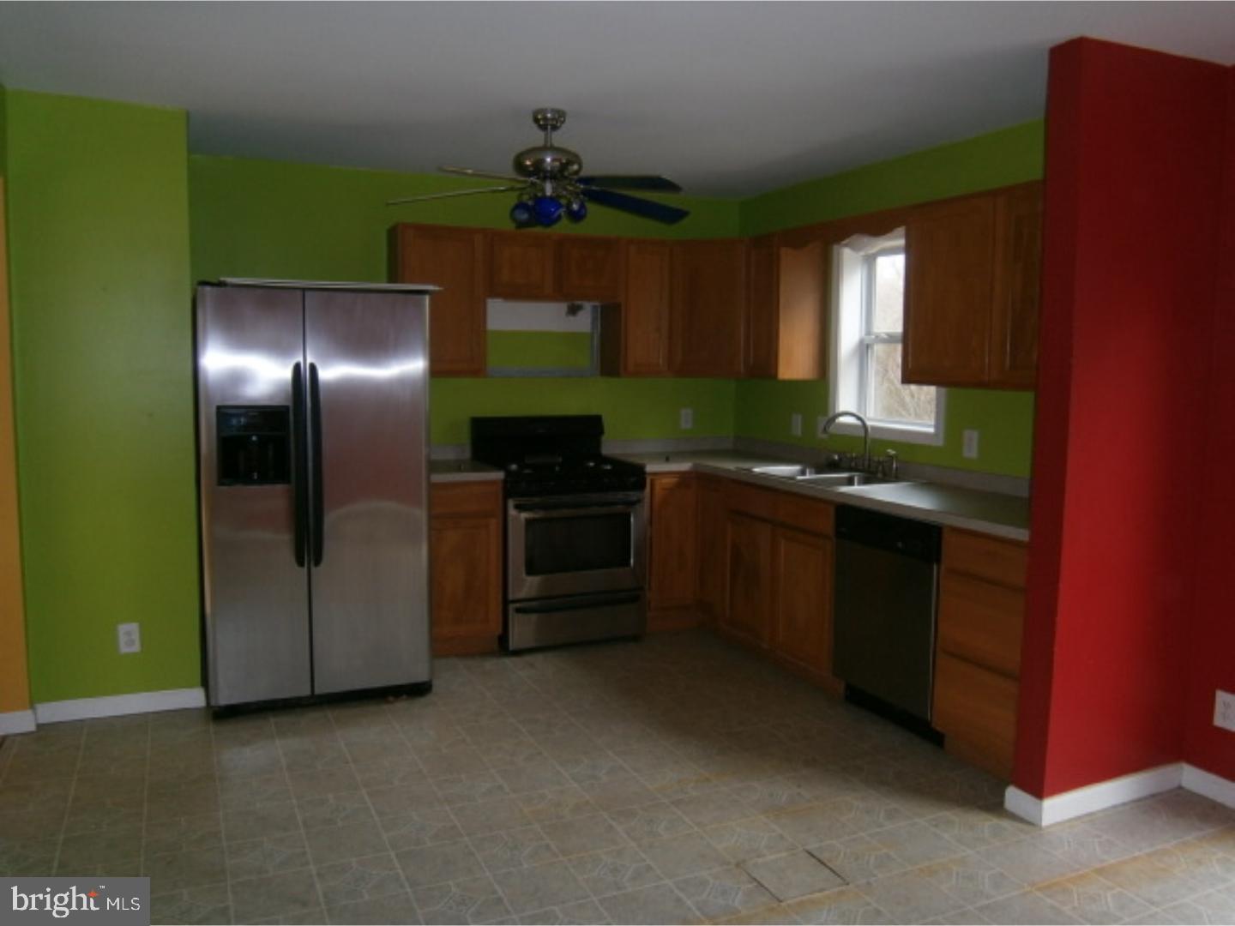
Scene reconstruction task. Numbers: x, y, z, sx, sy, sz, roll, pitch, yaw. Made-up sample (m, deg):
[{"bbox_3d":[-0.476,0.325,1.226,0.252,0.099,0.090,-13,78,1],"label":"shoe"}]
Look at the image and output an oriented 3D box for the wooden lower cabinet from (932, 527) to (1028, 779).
[{"bbox_3d":[1.562,0.680,3.396,0.620,0.876,0.443,-3,7,-25],"label":"wooden lower cabinet"}]

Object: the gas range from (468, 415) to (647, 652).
[{"bbox_3d":[-0.326,0.345,5.020,0.767,1.155,0.680,-3,7,-25],"label":"gas range"}]

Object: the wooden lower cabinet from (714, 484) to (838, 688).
[{"bbox_3d":[1.016,0.546,4.565,0.620,0.876,0.932,-3,7,-25],"label":"wooden lower cabinet"}]

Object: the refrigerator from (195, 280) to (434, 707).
[{"bbox_3d":[-1.342,0.129,4.115,0.895,1.745,0.830,-2,6,-22],"label":"refrigerator"}]

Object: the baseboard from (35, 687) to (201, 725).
[{"bbox_3d":[-2.039,1.003,3.827,0.627,0.087,0.017,-3,7,-25],"label":"baseboard"}]

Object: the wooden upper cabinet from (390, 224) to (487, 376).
[{"bbox_3d":[-0.931,-0.822,4.781,0.439,0.751,0.310,-2,6,-25],"label":"wooden upper cabinet"}]

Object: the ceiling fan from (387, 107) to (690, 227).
[{"bbox_3d":[-0.272,-1.138,3.599,1.250,0.447,1.230,-3,7,-25],"label":"ceiling fan"}]

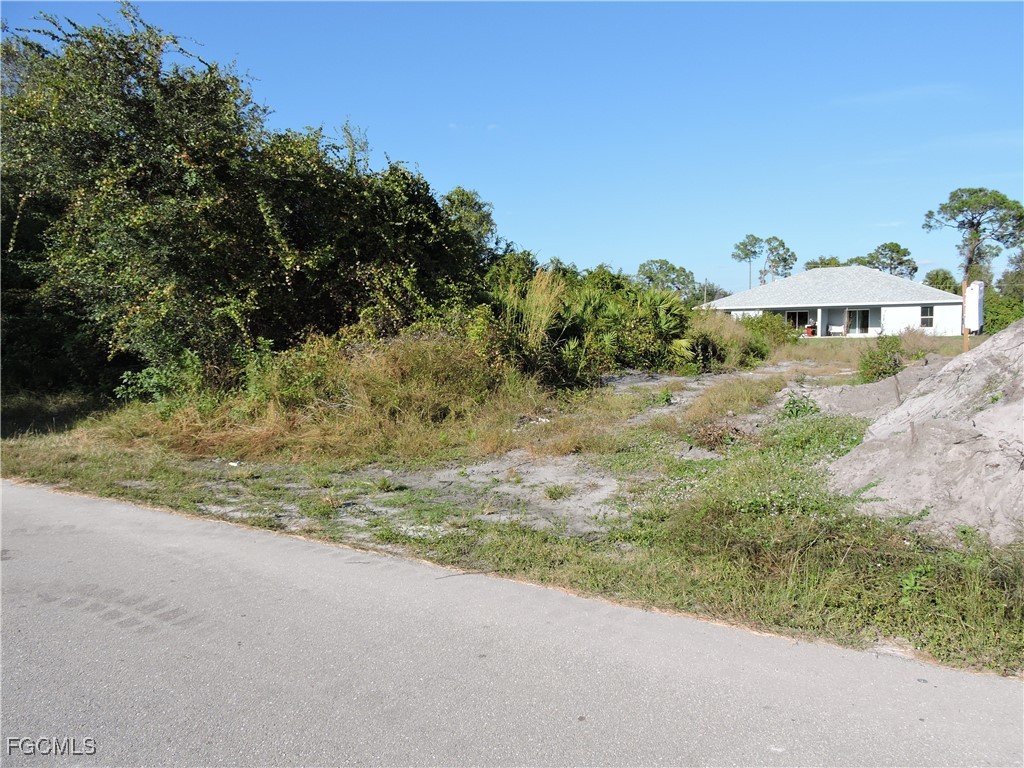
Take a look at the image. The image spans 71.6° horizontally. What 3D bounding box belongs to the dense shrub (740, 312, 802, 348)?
[{"bbox_3d":[11.331,-2.250,31.006,2.572,1.722,2.500,1,5,20],"label":"dense shrub"}]

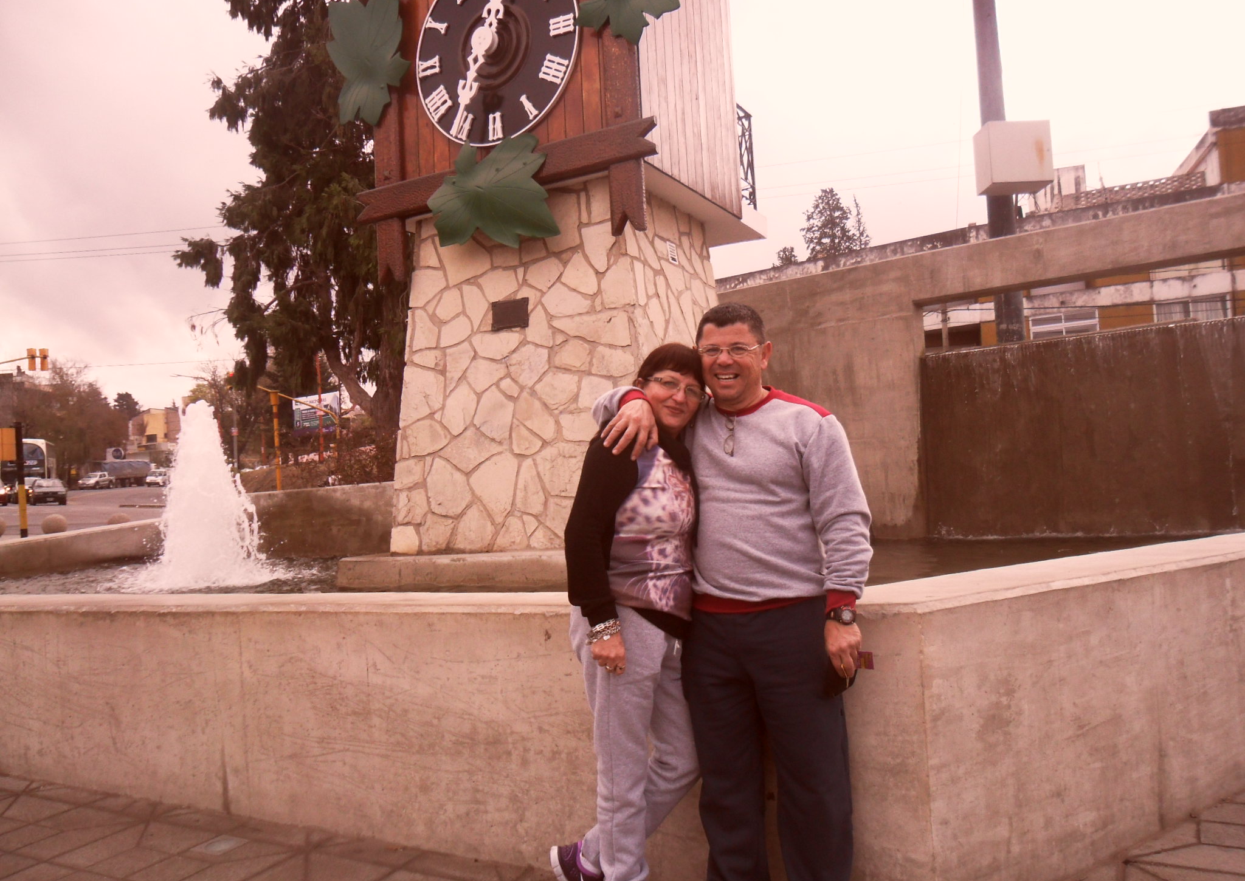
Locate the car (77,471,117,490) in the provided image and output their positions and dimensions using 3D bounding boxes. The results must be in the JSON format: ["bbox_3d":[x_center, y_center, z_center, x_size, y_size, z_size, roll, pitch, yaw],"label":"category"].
[{"bbox_3d":[-56.250,4.292,104.000,1.800,1.770,5.100,-3,-3,-6],"label":"car"}]

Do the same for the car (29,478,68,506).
[{"bbox_3d":[-32.770,2.918,55.500,1.640,1.400,4.150,-1,-4,-35],"label":"car"}]

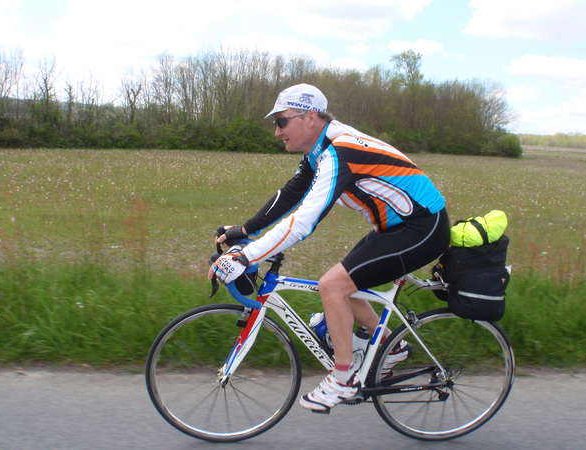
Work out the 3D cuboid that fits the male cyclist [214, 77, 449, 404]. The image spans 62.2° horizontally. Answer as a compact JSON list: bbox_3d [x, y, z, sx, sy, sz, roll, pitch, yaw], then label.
[{"bbox_3d":[0.166,0.118,2.025,1.000,1.350,0.500,2,12,-6],"label":"male cyclist"}]

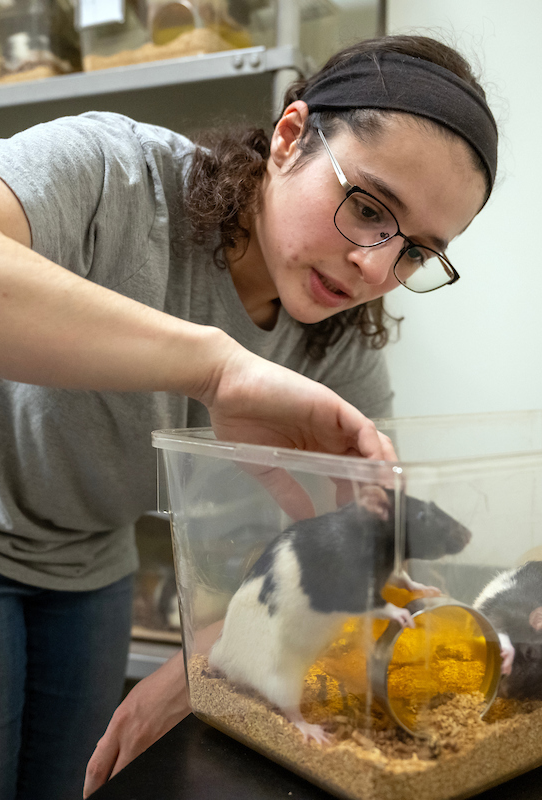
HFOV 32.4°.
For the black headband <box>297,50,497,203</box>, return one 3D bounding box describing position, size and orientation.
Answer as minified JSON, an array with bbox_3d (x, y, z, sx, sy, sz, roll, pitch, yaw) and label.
[{"bbox_3d":[0.107,-0.227,0.828,0.203,0.068,0.166,8,-22,45],"label":"black headband"}]

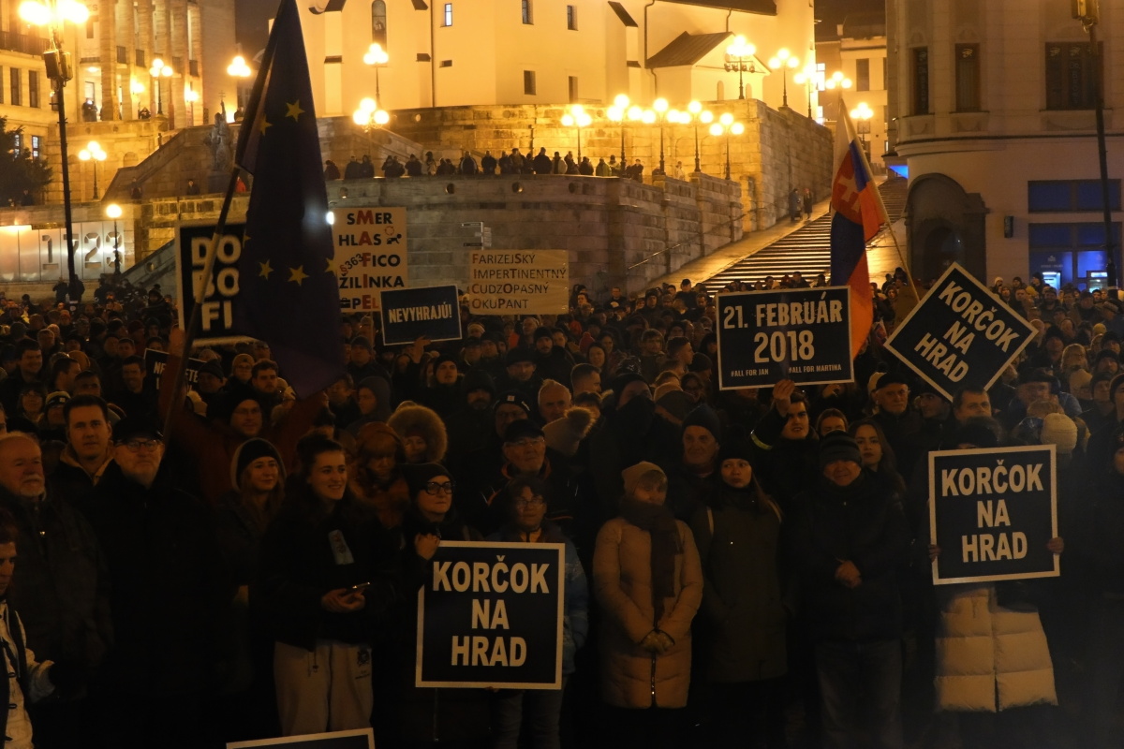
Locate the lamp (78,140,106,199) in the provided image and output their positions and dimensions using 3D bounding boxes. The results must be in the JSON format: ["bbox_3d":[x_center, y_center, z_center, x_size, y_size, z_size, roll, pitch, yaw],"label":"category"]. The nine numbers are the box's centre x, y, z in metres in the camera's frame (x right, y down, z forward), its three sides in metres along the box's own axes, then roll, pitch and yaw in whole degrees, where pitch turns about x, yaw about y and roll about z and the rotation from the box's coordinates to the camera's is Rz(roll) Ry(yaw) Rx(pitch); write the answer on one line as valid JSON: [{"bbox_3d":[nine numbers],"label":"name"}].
[{"bbox_3d":[-25.196,-11.006,122.000,1.450,3.200,1.450,-1,3,0],"label":"lamp"}]

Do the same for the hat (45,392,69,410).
[{"bbox_3d":[-3.494,0.185,15.800,0.190,0.135,0.220,-3,3,-30],"label":"hat"}]

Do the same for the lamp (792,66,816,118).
[{"bbox_3d":[13.806,-15.737,127.000,1.400,2.950,0.480,-1,3,13],"label":"lamp"}]

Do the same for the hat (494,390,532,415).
[{"bbox_3d":[-0.262,0.144,11.900,0.195,0.140,0.220,-1,3,-2],"label":"hat"}]

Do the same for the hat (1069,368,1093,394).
[{"bbox_3d":[4.167,0.056,18.300,0.190,0.190,0.210,-3,3,-37],"label":"hat"}]

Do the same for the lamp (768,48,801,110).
[{"bbox_3d":[11.581,-15.350,118.000,1.400,2.950,0.480,-1,3,13],"label":"lamp"}]

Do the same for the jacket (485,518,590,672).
[{"bbox_3d":[-0.103,0.966,9.850,0.460,0.680,0.320,-1,2,-2],"label":"jacket"}]

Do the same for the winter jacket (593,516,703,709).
[{"bbox_3d":[0.412,1.141,10.950,0.525,0.920,0.340,-1,3,-7],"label":"winter jacket"}]

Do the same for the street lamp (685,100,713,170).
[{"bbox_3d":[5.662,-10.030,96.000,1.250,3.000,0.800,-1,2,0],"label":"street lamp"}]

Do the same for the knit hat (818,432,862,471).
[{"bbox_3d":[1.239,0.336,10.150,0.205,0.180,0.235,-1,12,6],"label":"knit hat"}]

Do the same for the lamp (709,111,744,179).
[{"bbox_3d":[7.493,-10.287,103.000,1.400,2.950,0.480,-1,3,13],"label":"lamp"}]

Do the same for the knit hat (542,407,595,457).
[{"bbox_3d":[0.029,0.278,10.900,0.220,0.250,0.210,21,0,-6],"label":"knit hat"}]

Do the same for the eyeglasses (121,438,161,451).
[{"bbox_3d":[-1.626,0.273,8.800,0.145,0.050,0.140,-2,3,-19],"label":"eyeglasses"}]

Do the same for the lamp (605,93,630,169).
[{"bbox_3d":[2.269,-8.733,83.000,1.200,3.000,0.800,-1,2,0],"label":"lamp"}]

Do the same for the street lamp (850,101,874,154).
[{"bbox_3d":[18.499,-15.162,140.000,1.400,2.950,0.480,-1,3,13],"label":"street lamp"}]

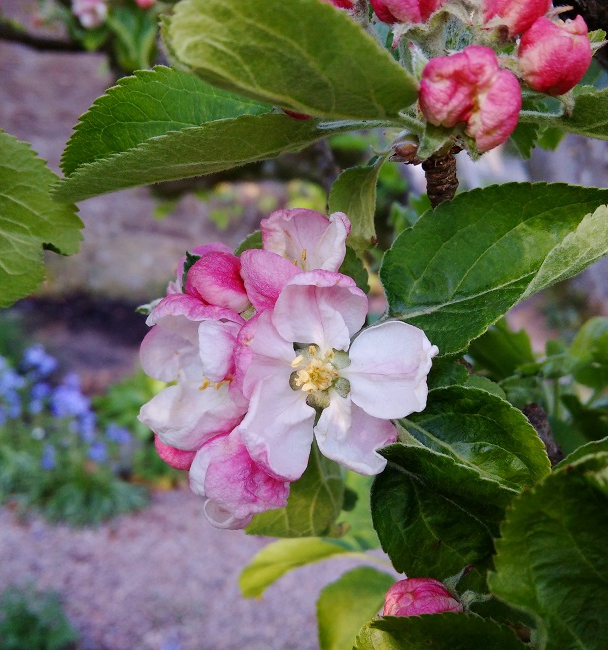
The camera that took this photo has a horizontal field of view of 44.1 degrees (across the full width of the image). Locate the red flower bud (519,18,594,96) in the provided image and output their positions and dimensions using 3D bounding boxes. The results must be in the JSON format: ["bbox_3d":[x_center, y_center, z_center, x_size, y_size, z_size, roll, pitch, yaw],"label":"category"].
[{"bbox_3d":[0.066,-0.070,0.197,0.018,0.020,0.018,-2,3,-6],"label":"red flower bud"}]

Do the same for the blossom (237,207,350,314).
[{"bbox_3d":[-0.002,-0.018,0.209,0.031,0.029,0.024,-2,-20,-7],"label":"blossom"}]

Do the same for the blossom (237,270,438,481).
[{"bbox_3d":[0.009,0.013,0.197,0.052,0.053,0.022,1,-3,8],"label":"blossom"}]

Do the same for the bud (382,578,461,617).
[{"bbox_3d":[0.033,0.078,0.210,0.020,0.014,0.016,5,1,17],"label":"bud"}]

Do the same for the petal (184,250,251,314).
[{"bbox_3d":[-0.023,-0.012,0.200,0.017,0.017,0.013,3,-11,15],"label":"petal"}]

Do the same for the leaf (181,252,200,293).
[{"bbox_3d":[-0.033,-0.015,0.220,0.006,0.011,0.005,3,1,11],"label":"leaf"}]

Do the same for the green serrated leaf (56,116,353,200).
[{"bbox_3d":[-0.027,-0.044,0.200,0.077,0.016,0.018,-15,11,-3],"label":"green serrated leaf"}]

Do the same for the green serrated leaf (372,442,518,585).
[{"bbox_3d":[0.037,0.049,0.195,0.041,0.038,0.018,1,-20,7],"label":"green serrated leaf"}]

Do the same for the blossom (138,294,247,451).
[{"bbox_3d":[-0.030,0.013,0.207,0.033,0.042,0.028,9,11,29],"label":"blossom"}]

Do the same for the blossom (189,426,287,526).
[{"bbox_3d":[-0.017,0.041,0.198,0.026,0.025,0.016,2,14,8],"label":"blossom"}]

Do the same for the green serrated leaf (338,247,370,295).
[{"bbox_3d":[0.014,-0.016,0.215,0.011,0.014,0.006,-1,-6,-6],"label":"green serrated leaf"}]

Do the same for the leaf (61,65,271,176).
[{"bbox_3d":[-0.038,-0.057,0.210,0.060,0.021,0.018,-18,11,-3],"label":"leaf"}]

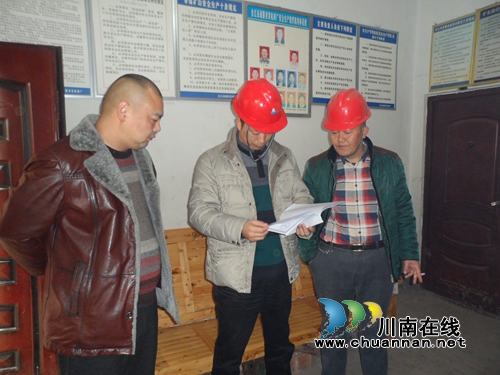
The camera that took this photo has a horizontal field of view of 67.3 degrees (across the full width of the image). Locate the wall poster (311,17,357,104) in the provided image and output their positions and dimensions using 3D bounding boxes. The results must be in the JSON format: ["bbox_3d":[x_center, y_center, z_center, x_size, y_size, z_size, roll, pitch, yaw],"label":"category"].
[{"bbox_3d":[0.822,-1.192,3.594,0.537,0.805,0.025,-3,6,-26],"label":"wall poster"}]

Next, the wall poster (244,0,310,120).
[{"bbox_3d":[0.271,-1.110,3.335,0.665,0.930,0.025,-3,6,-26],"label":"wall poster"}]

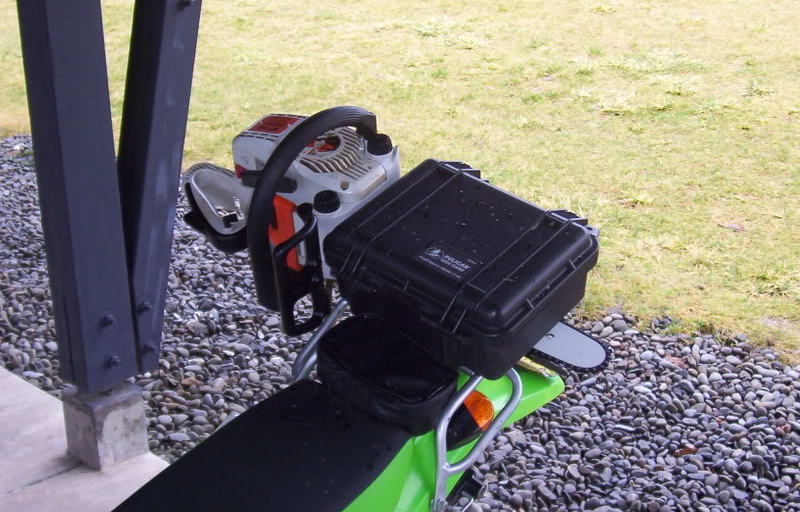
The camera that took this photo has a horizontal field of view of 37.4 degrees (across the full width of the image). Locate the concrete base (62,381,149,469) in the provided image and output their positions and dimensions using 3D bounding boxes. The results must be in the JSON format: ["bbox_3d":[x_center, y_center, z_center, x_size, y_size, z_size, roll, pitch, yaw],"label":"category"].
[{"bbox_3d":[-0.800,0.457,3.218,0.154,0.173,0.154,-17,24,-41],"label":"concrete base"}]

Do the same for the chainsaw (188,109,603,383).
[{"bbox_3d":[-0.029,-0.020,1.581,0.655,0.230,0.277,27,49,32],"label":"chainsaw"}]

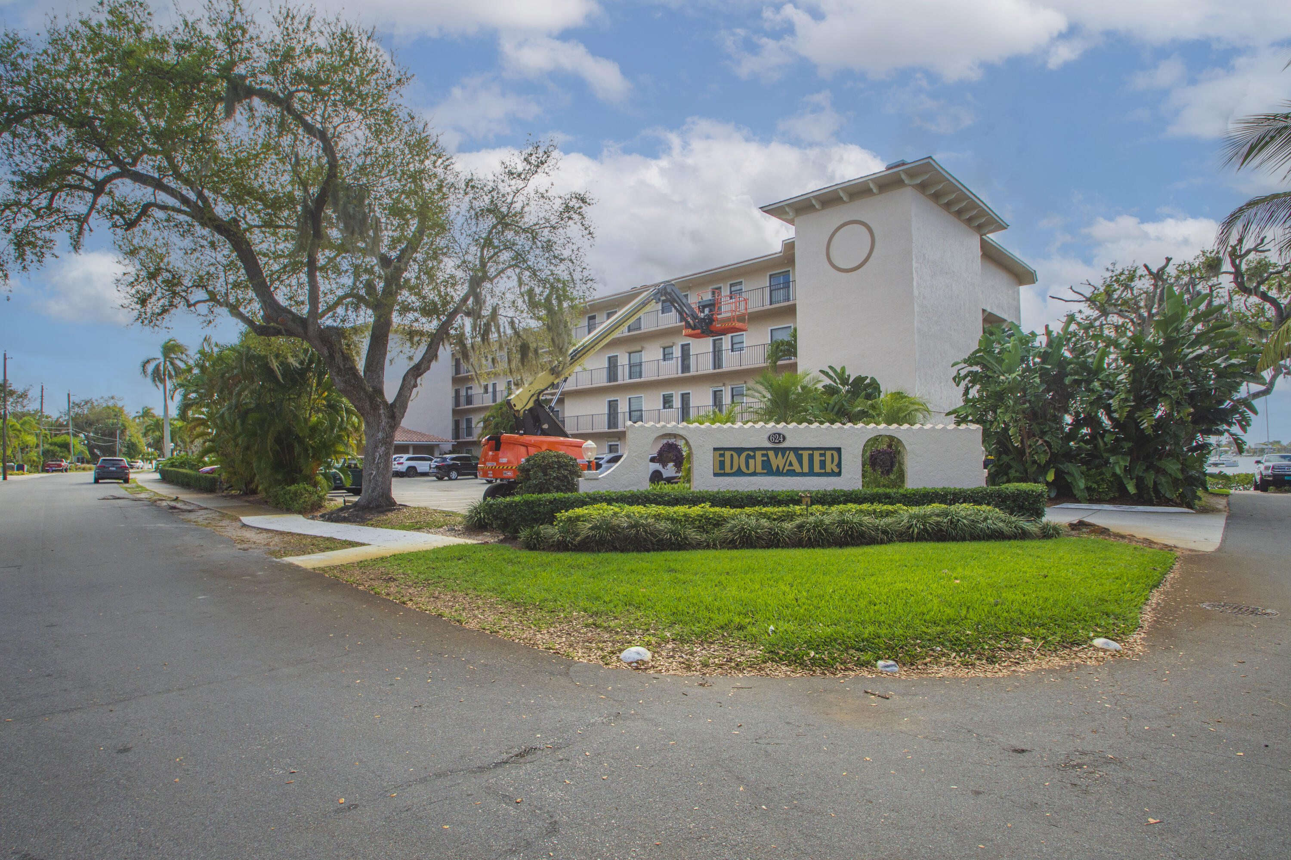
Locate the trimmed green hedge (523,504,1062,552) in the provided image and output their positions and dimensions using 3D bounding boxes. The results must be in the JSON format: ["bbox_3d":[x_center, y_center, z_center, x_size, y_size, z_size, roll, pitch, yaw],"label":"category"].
[{"bbox_3d":[2.414,1.553,10.846,8.500,0.620,1.700,0,-2,-3],"label":"trimmed green hedge"}]

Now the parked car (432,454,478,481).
[{"bbox_3d":[-12.877,2.568,45.739,1.960,1.760,4.950,-3,-3,44],"label":"parked car"}]

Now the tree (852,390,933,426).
[{"bbox_3d":[7.488,0.567,19.600,2.400,3.560,2.400,-1,-2,0],"label":"tree"}]

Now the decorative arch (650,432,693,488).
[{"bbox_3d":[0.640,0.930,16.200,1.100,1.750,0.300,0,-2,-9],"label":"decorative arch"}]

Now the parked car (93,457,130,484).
[{"bbox_3d":[-37.976,2.793,45.839,1.950,1.770,4.800,1,-3,-41],"label":"parked car"}]

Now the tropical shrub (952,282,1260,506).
[{"bbox_3d":[15.900,-1.131,22.600,9.000,7.300,4.800,-2,-2,27],"label":"tropical shrub"}]

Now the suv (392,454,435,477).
[{"bbox_3d":[-17.676,2.796,51.236,1.950,1.770,4.800,-3,-3,44],"label":"suv"}]

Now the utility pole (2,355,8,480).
[{"bbox_3d":[-51.600,-1.150,52.000,0.400,10.400,0.400,-2,-3,45],"label":"utility pole"}]

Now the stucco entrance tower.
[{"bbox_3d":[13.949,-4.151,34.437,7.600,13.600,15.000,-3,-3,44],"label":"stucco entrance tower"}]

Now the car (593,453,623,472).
[{"bbox_3d":[-1.150,2.123,35.300,1.900,1.680,4.700,-2,-3,43],"label":"car"}]

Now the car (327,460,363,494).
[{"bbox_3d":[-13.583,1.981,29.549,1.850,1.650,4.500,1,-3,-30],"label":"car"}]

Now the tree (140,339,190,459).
[{"bbox_3d":[-48.395,-2.478,65.000,4.300,13.800,4.300,1,-2,-37],"label":"tree"}]

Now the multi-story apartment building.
[{"bbox_3d":[2.043,-3.474,47.434,43.000,13.500,17.500,-3,-3,44],"label":"multi-story apartment building"}]

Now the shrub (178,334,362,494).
[{"bbox_3d":[-15.605,-0.482,26.946,6.000,6.400,5.300,-3,-3,44],"label":"shrub"}]

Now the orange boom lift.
[{"bbox_3d":[-0.900,-1.345,21.900,9.400,7.700,2.700,0,-2,-28],"label":"orange boom lift"}]

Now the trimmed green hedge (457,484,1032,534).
[{"bbox_3d":[2.850,1.811,15.200,13.600,0.860,1.500,0,-2,-5],"label":"trimmed green hedge"}]

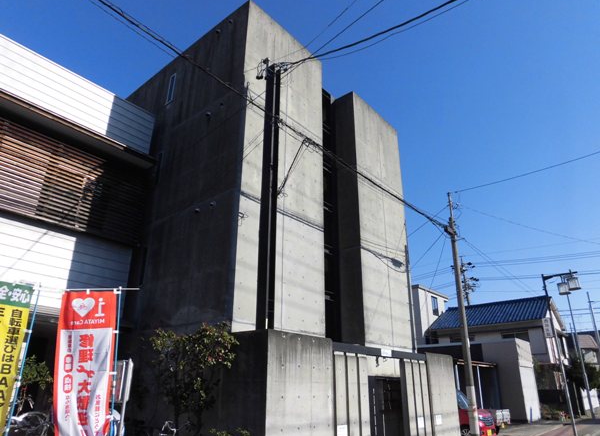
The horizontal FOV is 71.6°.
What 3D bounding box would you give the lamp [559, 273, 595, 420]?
[{"bbox_3d":[15.925,6.961,23.012,1.200,7.700,0.500,-17,-28,37],"label":"lamp"}]

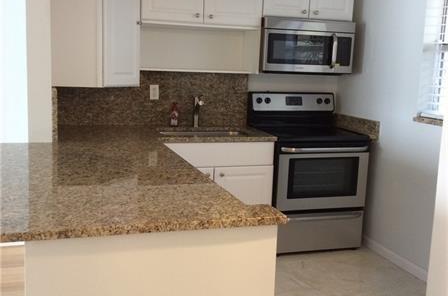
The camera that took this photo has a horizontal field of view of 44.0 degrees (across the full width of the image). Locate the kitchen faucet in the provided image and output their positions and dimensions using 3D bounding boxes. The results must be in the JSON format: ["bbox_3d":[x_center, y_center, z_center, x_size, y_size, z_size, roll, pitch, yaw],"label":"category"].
[{"bbox_3d":[-0.194,-0.271,4.258,0.060,0.251,0.210,-1,10,-18],"label":"kitchen faucet"}]

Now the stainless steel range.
[{"bbox_3d":[0.646,0.183,4.428,0.756,1.193,0.680,-1,10,-18],"label":"stainless steel range"}]

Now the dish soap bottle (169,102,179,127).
[{"bbox_3d":[-0.375,-0.254,4.304,0.065,0.189,0.048,-1,10,-18],"label":"dish soap bottle"}]

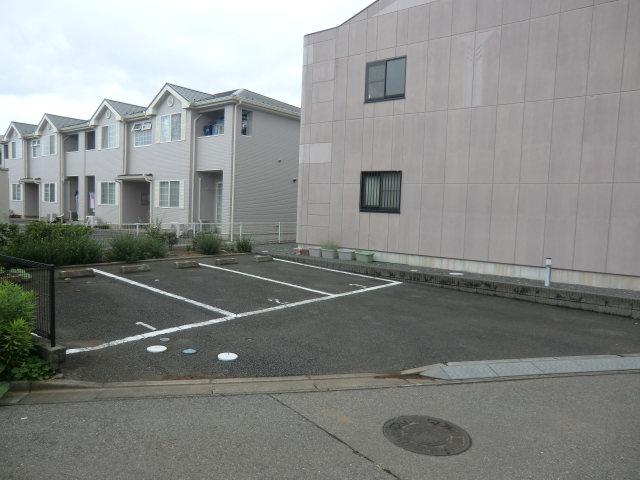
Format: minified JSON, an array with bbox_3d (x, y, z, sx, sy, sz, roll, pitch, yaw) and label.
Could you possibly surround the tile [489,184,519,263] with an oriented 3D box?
[{"bbox_3d":[4.346,-0.390,10.480,0.600,1.871,0.060,5,6,37],"label":"tile"}]

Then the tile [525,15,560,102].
[{"bbox_3d":[4.908,-3.999,9.794,0.600,1.809,0.060,5,6,37],"label":"tile"}]

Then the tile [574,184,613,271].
[{"bbox_3d":[5.778,-0.261,9.397,0.600,1.871,0.060,5,6,37],"label":"tile"}]

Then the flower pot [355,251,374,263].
[{"bbox_3d":[1.237,0.486,12.476,0.430,0.260,0.330,5,6,37],"label":"flower pot"}]

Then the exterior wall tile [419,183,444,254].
[{"bbox_3d":[2.916,-0.508,11.568,0.600,1.881,0.050,5,6,37],"label":"exterior wall tile"}]

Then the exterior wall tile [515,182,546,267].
[{"bbox_3d":[4.825,-0.334,10.124,0.600,1.881,0.050,5,6,37],"label":"exterior wall tile"}]

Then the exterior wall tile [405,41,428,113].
[{"bbox_3d":[2.539,-4.247,11.681,0.607,1.817,0.050,5,6,36],"label":"exterior wall tile"}]

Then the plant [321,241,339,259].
[{"bbox_3d":[0.306,0.280,13.133,0.420,0.510,0.350,5,6,37],"label":"plant"}]

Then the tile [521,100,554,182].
[{"bbox_3d":[4.867,-2.179,9.957,0.600,1.823,0.050,5,6,37],"label":"tile"}]

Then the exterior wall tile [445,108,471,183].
[{"bbox_3d":[3.436,-2.309,11.040,0.600,1.823,0.050,5,6,37],"label":"exterior wall tile"}]

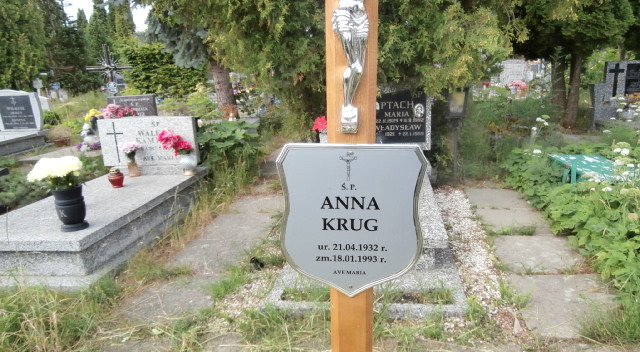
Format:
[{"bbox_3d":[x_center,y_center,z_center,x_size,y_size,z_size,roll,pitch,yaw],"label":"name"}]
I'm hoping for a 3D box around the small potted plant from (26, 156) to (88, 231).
[{"bbox_3d":[-1.601,0.113,2.772,0.335,0.420,0.310,-1,13,7],"label":"small potted plant"}]

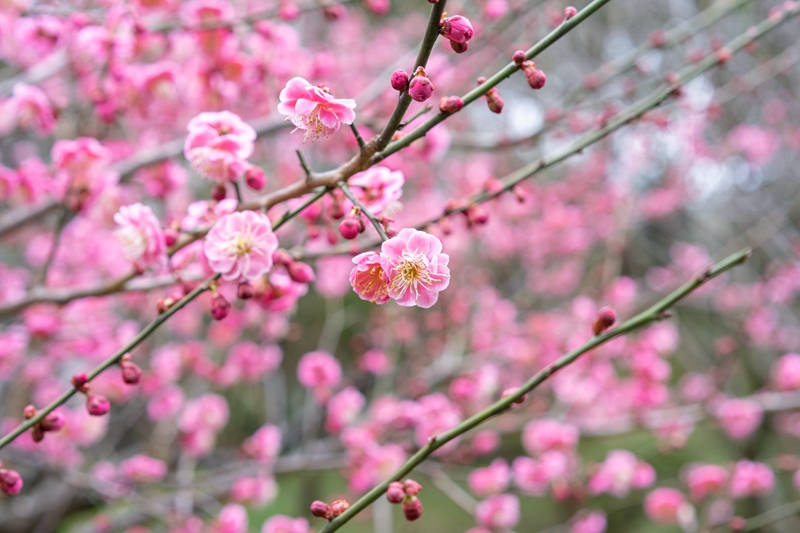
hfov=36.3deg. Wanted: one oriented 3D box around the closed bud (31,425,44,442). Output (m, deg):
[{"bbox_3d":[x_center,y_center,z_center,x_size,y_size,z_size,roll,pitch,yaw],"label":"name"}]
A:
[{"bbox_3d":[-0.132,0.061,0.445,0.005,0.007,0.005,0,0,0],"label":"closed bud"}]

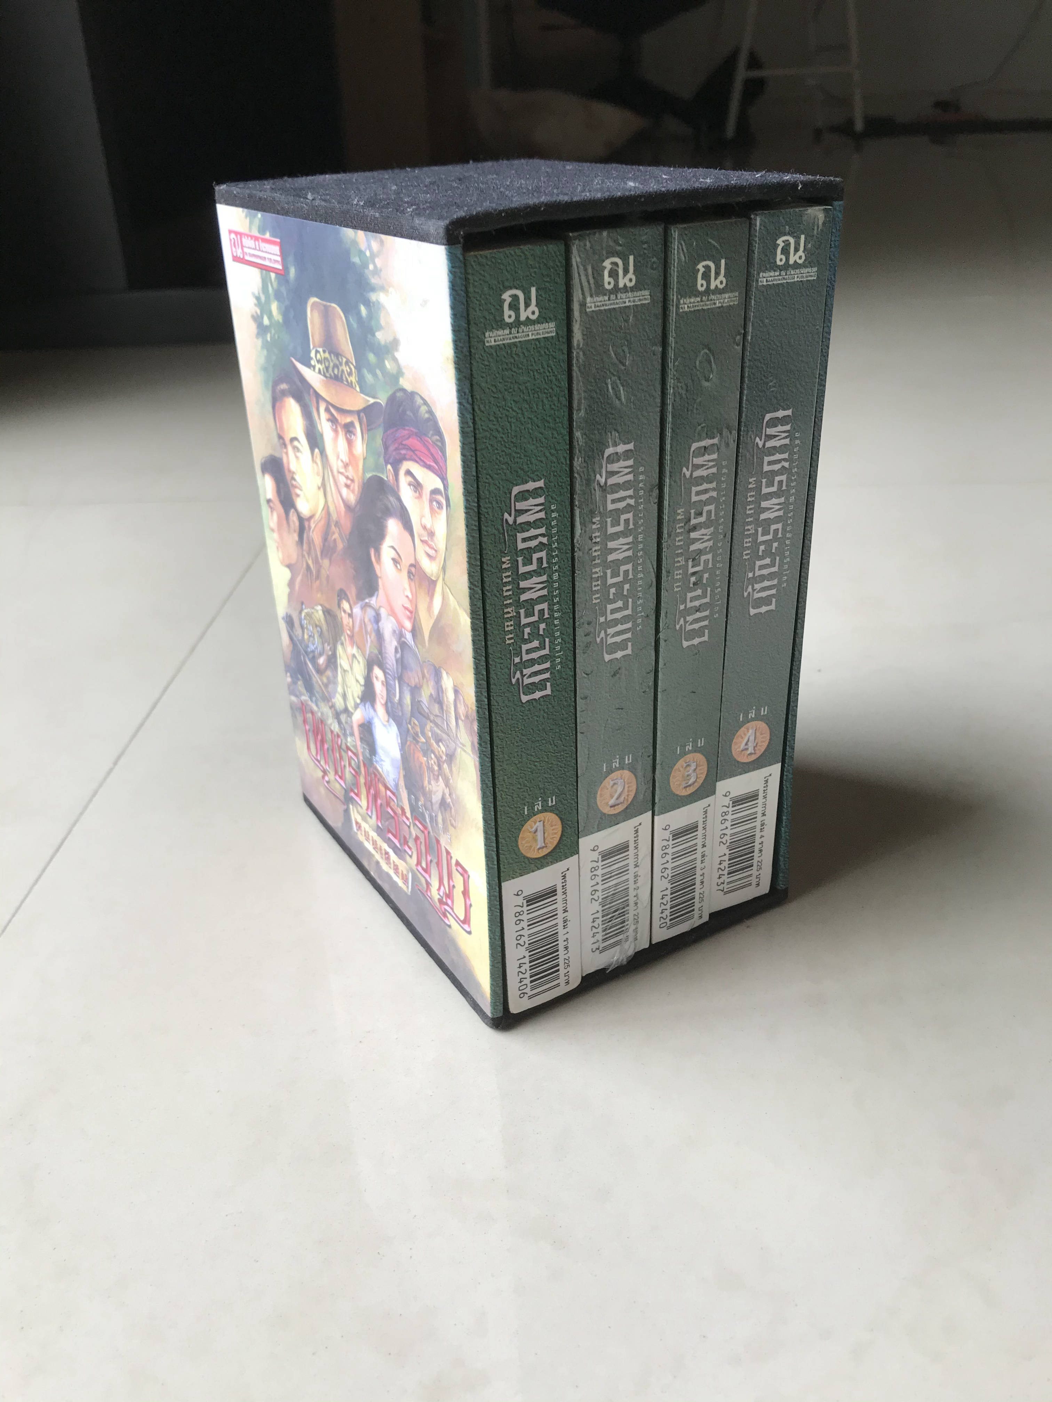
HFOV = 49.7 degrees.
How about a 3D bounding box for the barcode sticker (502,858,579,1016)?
[{"bbox_3d":[0.005,0.059,0.286,0.022,0.042,0.002,-18,31,-27],"label":"barcode sticker"}]

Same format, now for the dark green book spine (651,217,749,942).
[{"bbox_3d":[0.036,-0.019,0.279,0.021,0.182,0.016,-18,31,-27],"label":"dark green book spine"}]

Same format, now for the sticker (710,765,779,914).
[{"bbox_3d":[0.060,0.038,0.314,0.022,0.043,0.002,-18,31,-27],"label":"sticker"}]

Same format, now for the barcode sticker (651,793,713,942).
[{"bbox_3d":[0.042,0.046,0.305,0.020,0.042,0.002,-18,31,-27],"label":"barcode sticker"}]

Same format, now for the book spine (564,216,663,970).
[{"bbox_3d":[0.017,-0.014,0.269,0.022,0.183,0.016,-18,31,-27],"label":"book spine"}]

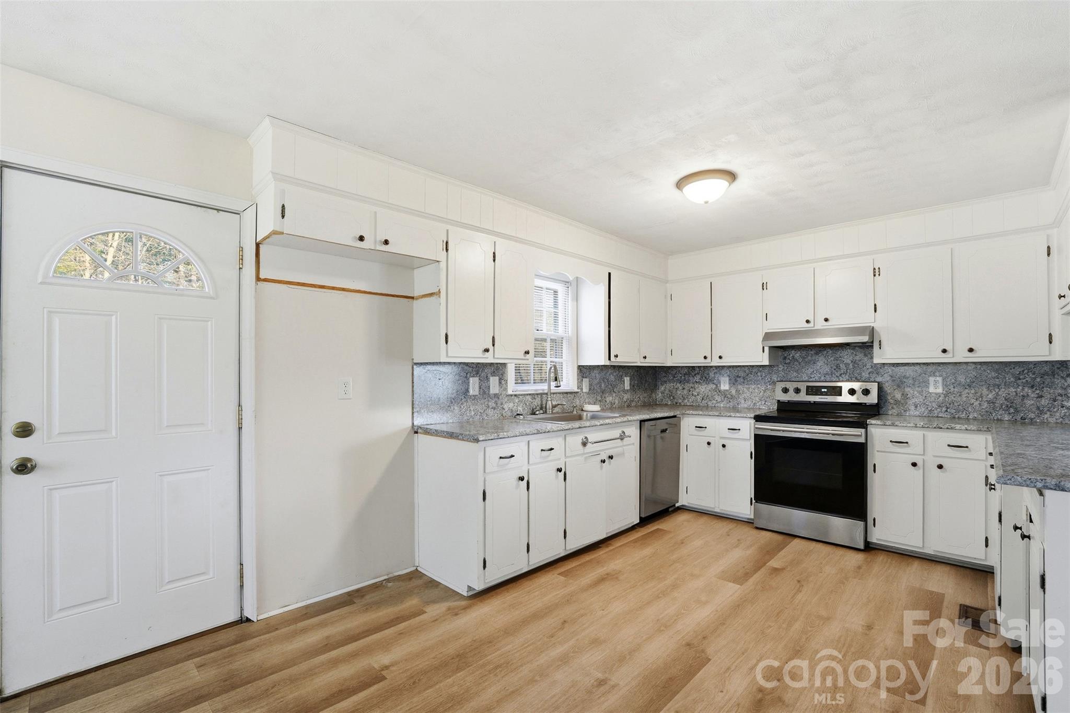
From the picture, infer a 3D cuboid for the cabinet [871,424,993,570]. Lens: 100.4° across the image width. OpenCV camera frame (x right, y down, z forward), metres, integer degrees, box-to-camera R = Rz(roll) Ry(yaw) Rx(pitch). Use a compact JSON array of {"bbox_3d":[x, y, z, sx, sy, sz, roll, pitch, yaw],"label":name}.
[{"bbox_3d":[2.813,0.929,3.172,0.635,0.862,0.650,-2,-3,45],"label":"cabinet"}]

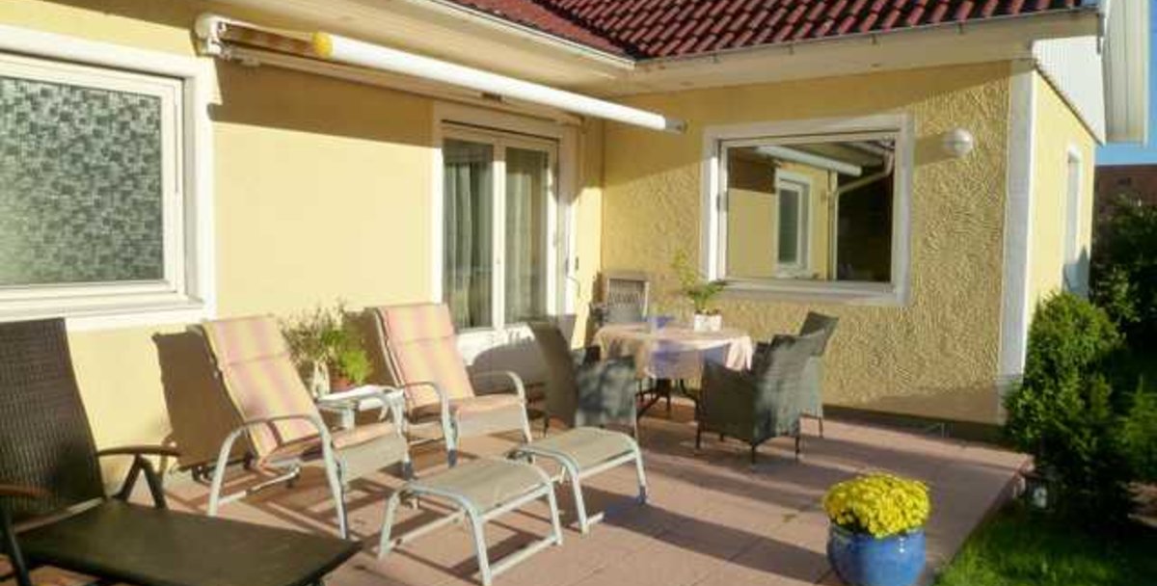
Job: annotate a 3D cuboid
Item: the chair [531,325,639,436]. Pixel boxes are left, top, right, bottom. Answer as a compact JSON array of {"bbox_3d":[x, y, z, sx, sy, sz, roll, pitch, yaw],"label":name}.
[{"bbox_3d":[0.068,0.623,5.889,0.613,0.847,0.540,-2,5,-31],"label":"chair"}]

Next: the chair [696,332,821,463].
[{"bbox_3d":[1.202,0.663,5.690,0.566,0.866,0.681,-3,5,-41],"label":"chair"}]

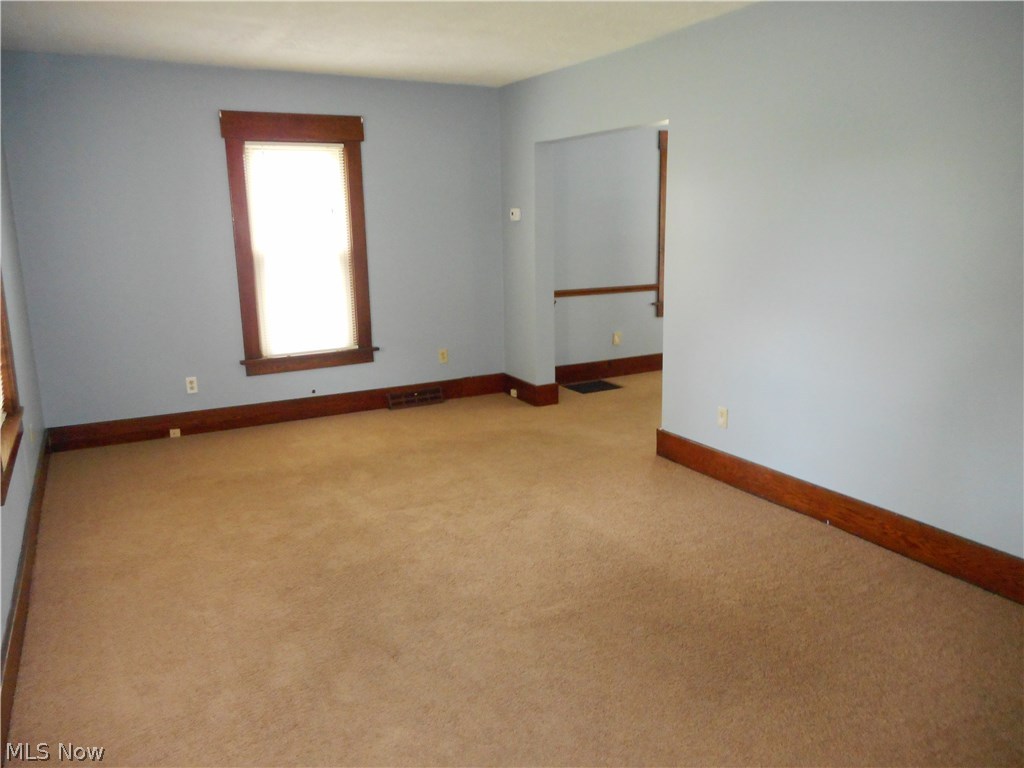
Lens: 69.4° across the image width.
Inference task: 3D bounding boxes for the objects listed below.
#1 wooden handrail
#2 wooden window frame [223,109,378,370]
[{"bbox_3d":[0.789,-0.854,6.827,1.415,0.061,0.033,-8,14,-29],"label":"wooden handrail"},{"bbox_3d":[-1.537,-1.025,5.494,1.056,1.861,0.082,-8,14,-29],"label":"wooden window frame"}]

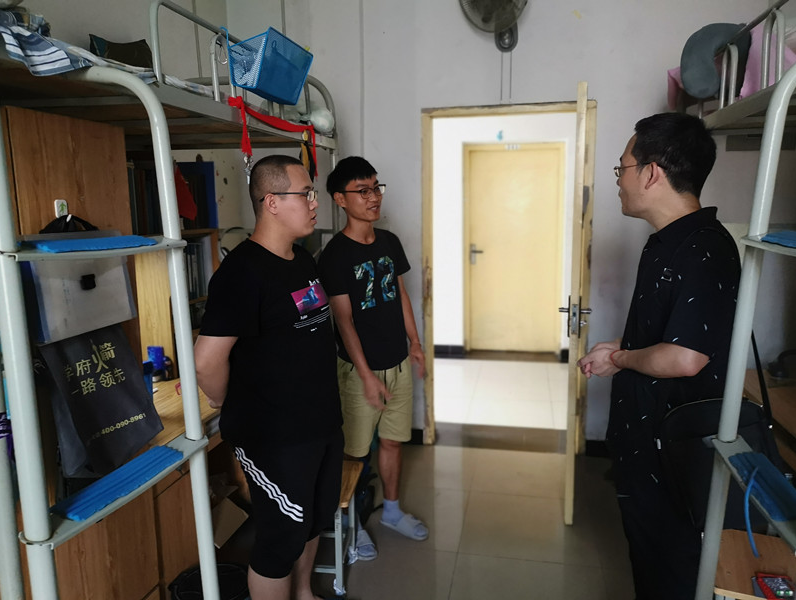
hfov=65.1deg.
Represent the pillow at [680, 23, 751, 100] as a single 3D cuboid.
[{"bbox_3d":[1.448,-1.089,2.846,0.290,0.330,0.140,0,9,6],"label":"pillow"}]

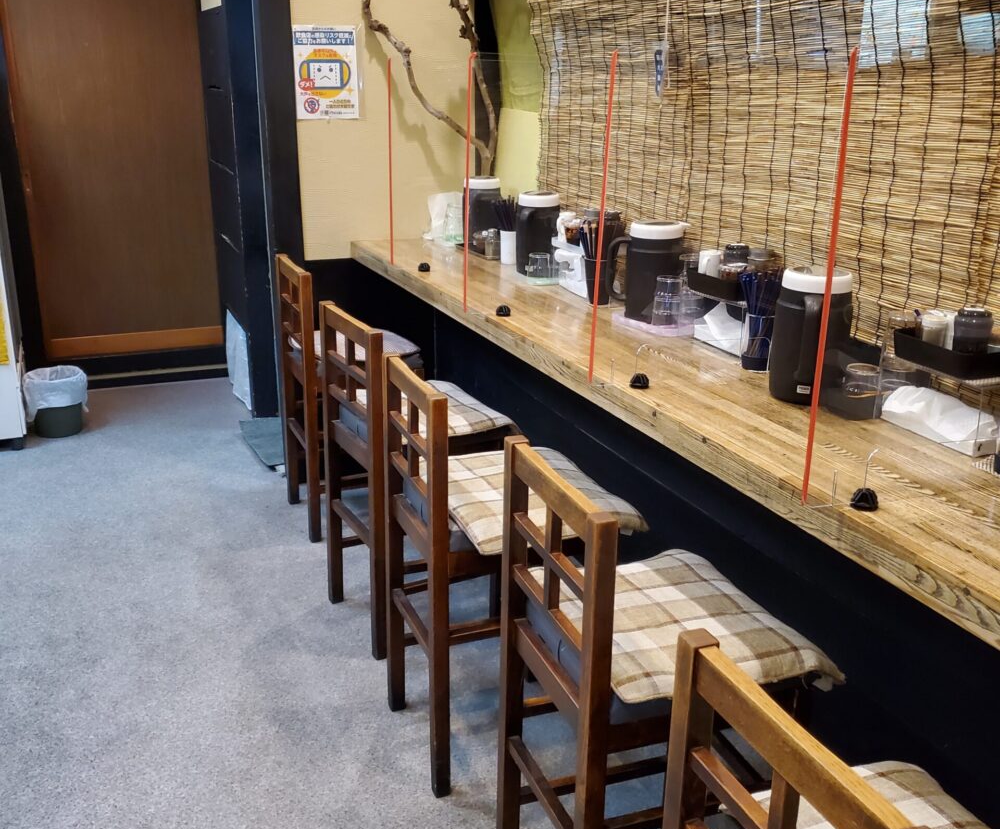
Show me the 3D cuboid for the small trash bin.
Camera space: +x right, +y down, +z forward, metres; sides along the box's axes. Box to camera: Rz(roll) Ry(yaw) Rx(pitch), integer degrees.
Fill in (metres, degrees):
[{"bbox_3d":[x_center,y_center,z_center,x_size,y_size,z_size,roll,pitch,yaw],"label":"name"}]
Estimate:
[{"bbox_3d":[-1.810,-0.046,4.098,0.245,0.240,0.245,-7,20,-22],"label":"small trash bin"}]

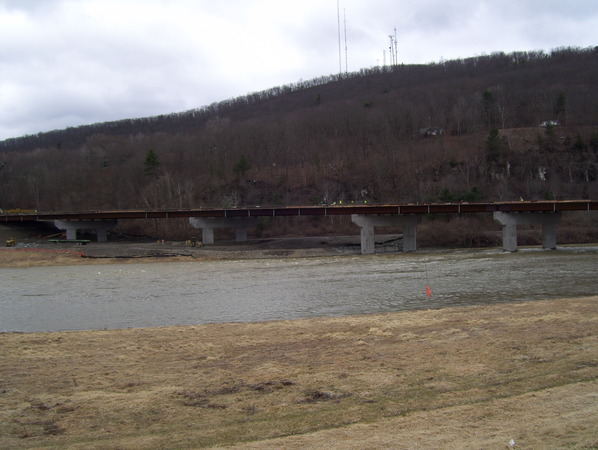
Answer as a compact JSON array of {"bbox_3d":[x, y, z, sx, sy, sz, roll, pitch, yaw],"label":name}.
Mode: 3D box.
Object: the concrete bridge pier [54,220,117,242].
[{"bbox_3d":[-67.728,2.003,198.000,18.600,7.100,2.000,-1,-1,-20],"label":"concrete bridge pier"}]

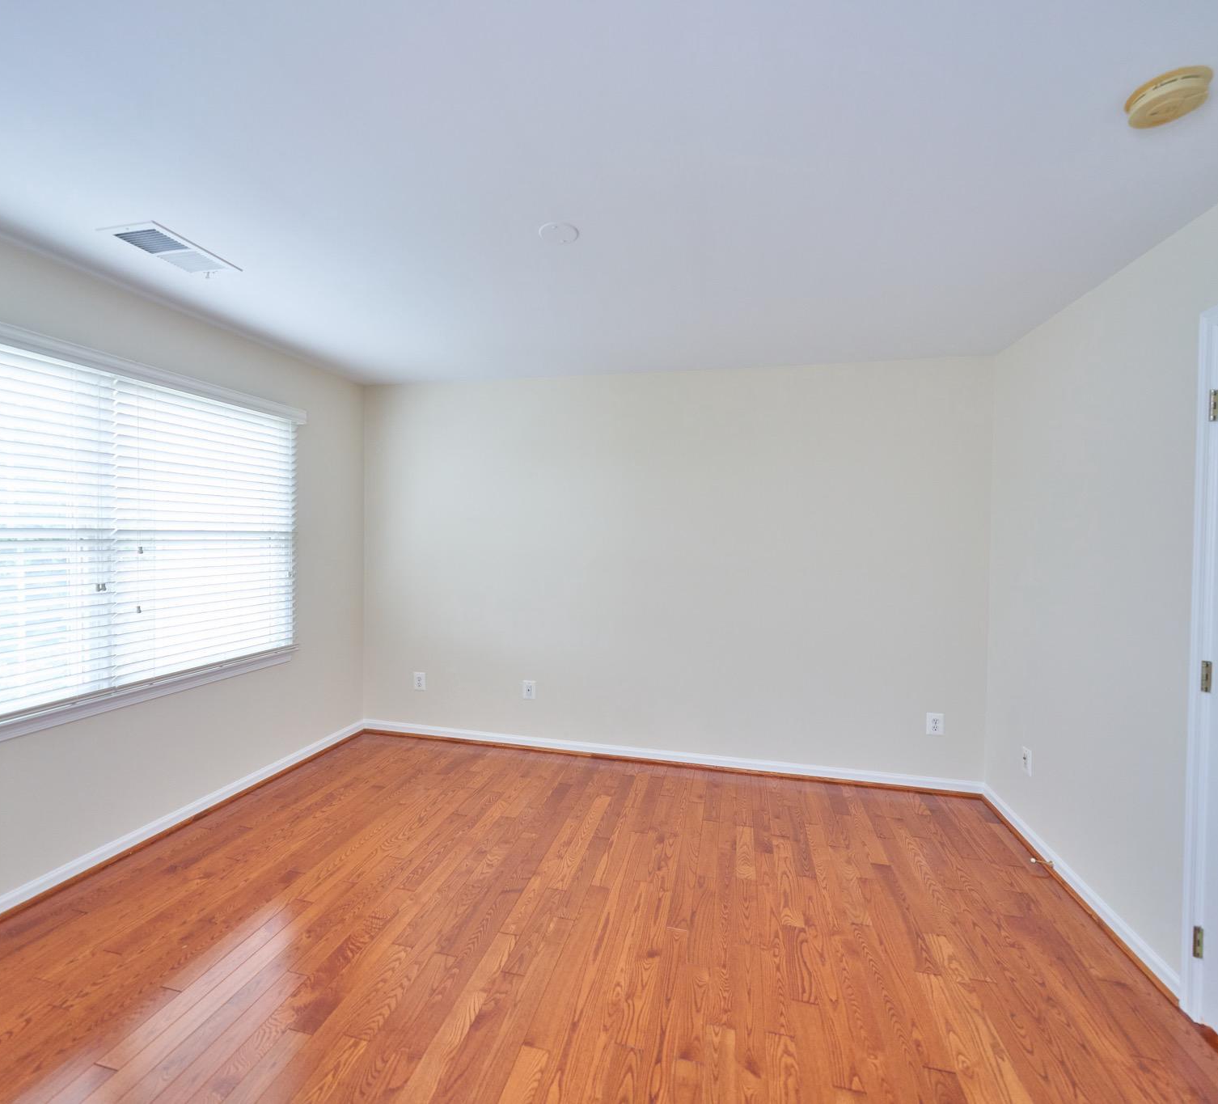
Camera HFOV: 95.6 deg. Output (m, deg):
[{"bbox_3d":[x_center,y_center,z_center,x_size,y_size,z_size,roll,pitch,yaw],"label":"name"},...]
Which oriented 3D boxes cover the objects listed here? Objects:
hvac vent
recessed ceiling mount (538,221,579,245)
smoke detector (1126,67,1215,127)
[{"bbox_3d":[-1.581,-1.080,2.006,0.249,0.018,0.349,1,2,13],"label":"hvac vent"},{"bbox_3d":[-0.166,-1.056,1.843,0.133,0.012,0.133,1,2,0],"label":"recessed ceiling mount"},{"bbox_3d":[1.238,-1.001,1.223,0.137,0.041,0.137,1,2,13],"label":"smoke detector"}]

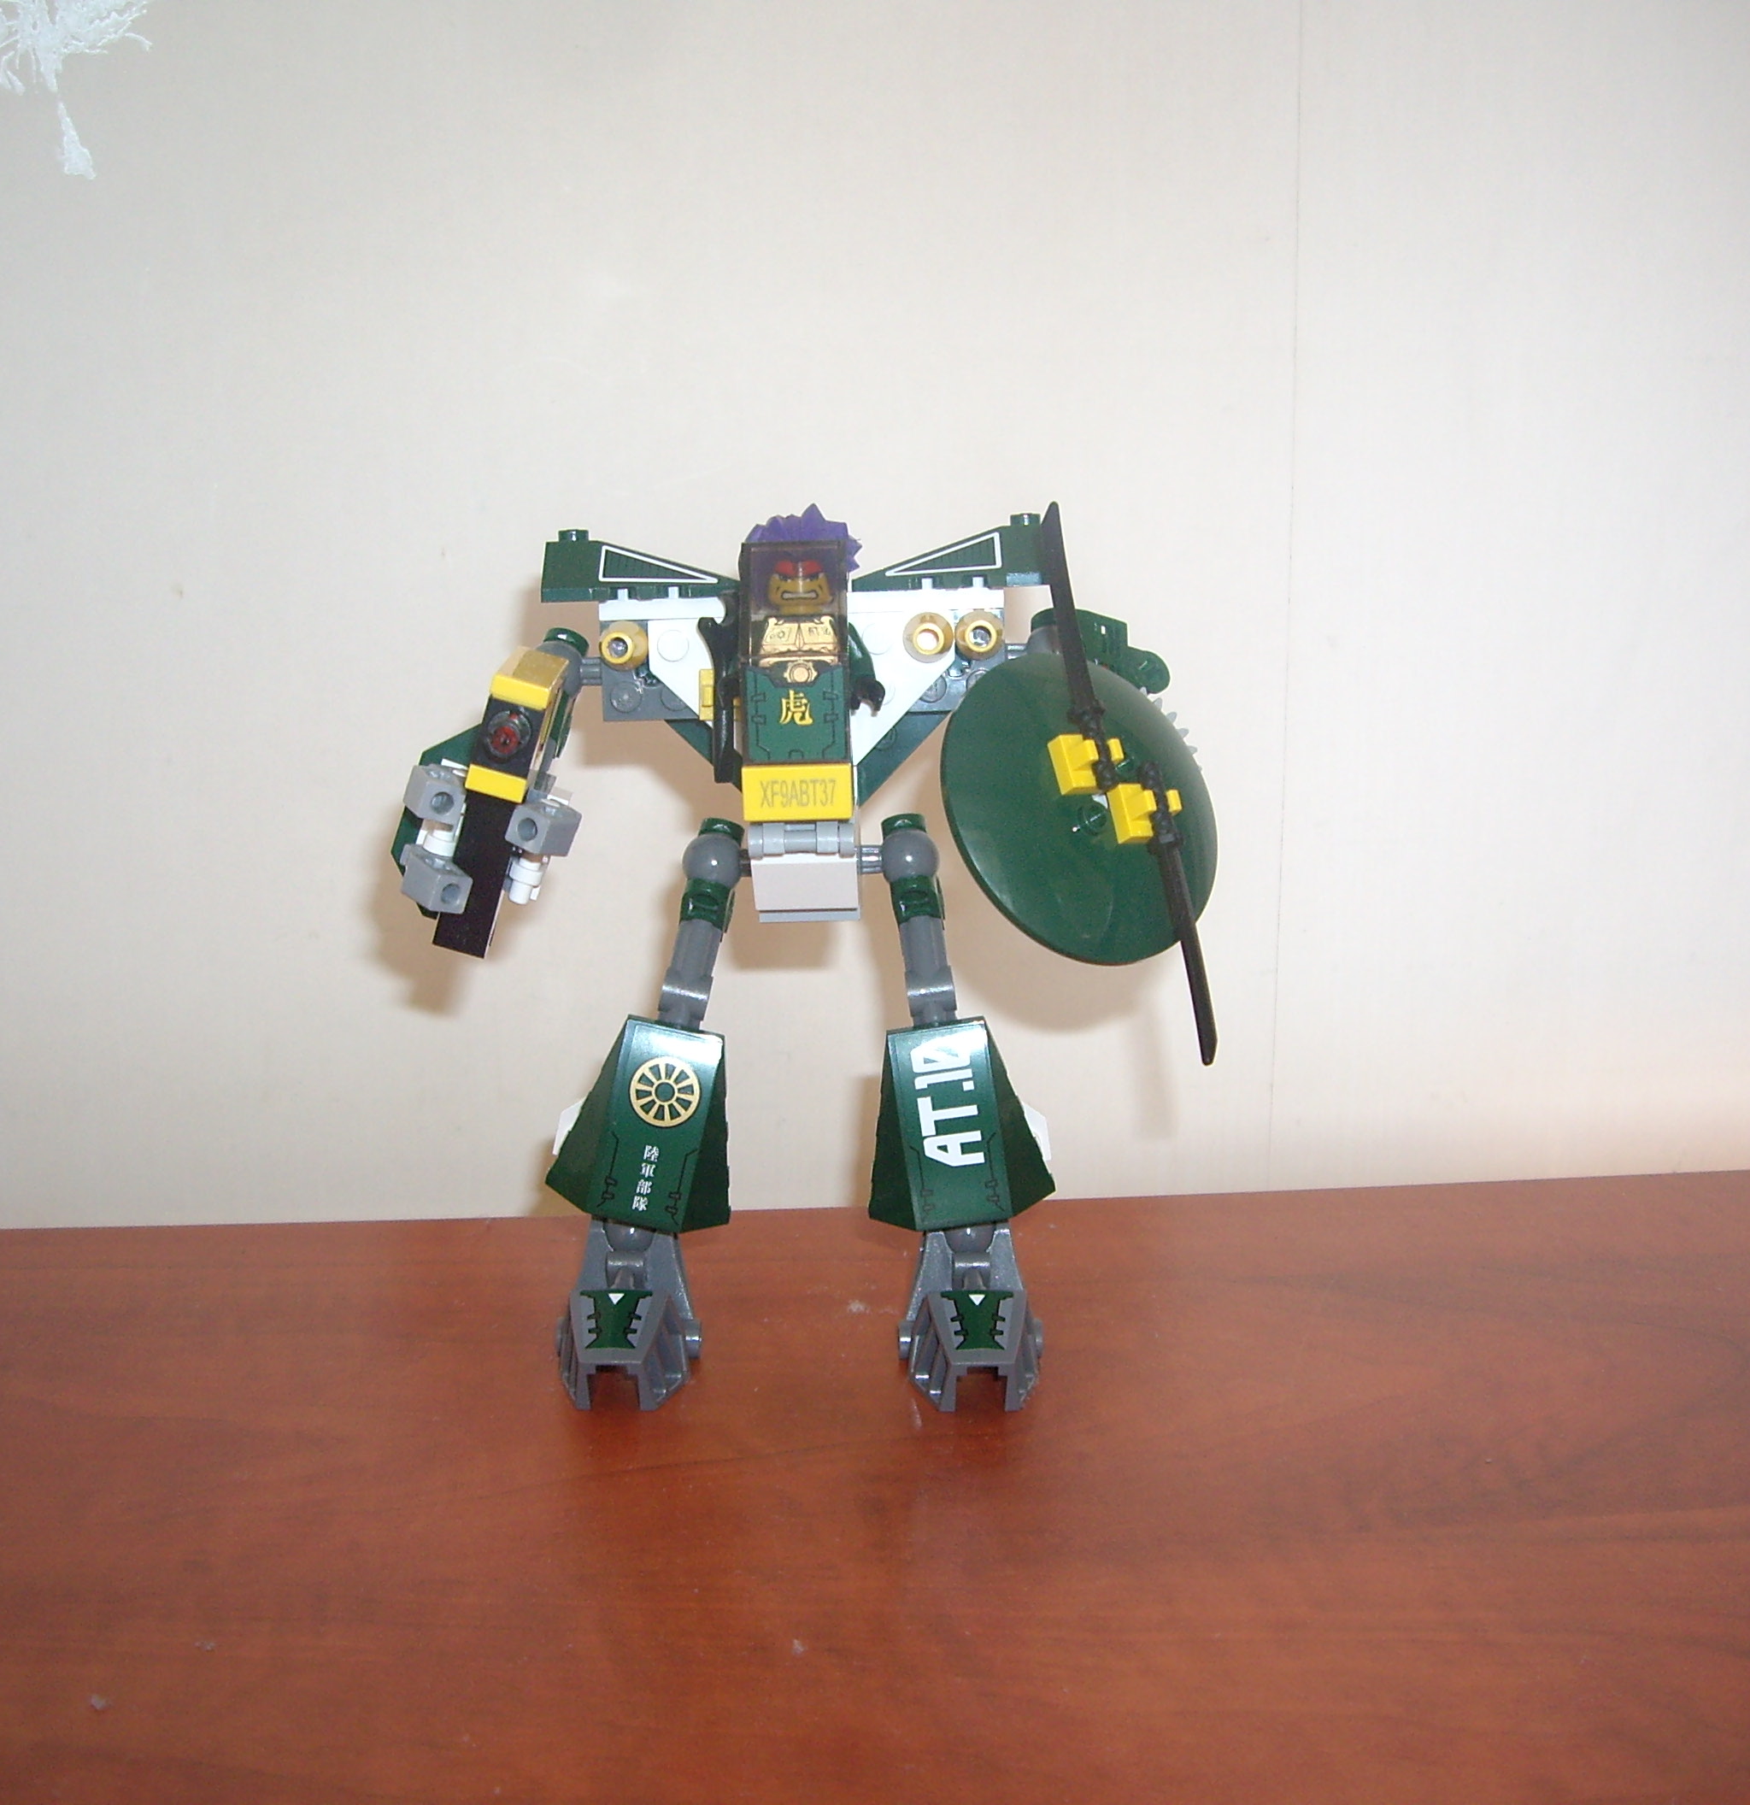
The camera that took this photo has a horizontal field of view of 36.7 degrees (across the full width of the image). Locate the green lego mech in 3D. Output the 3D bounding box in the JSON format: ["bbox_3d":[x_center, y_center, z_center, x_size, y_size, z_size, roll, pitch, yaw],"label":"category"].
[{"bbox_3d":[-0.010,0.008,0.407,0.121,0.138,0.086,-1,15,-1],"label":"green lego mech"}]

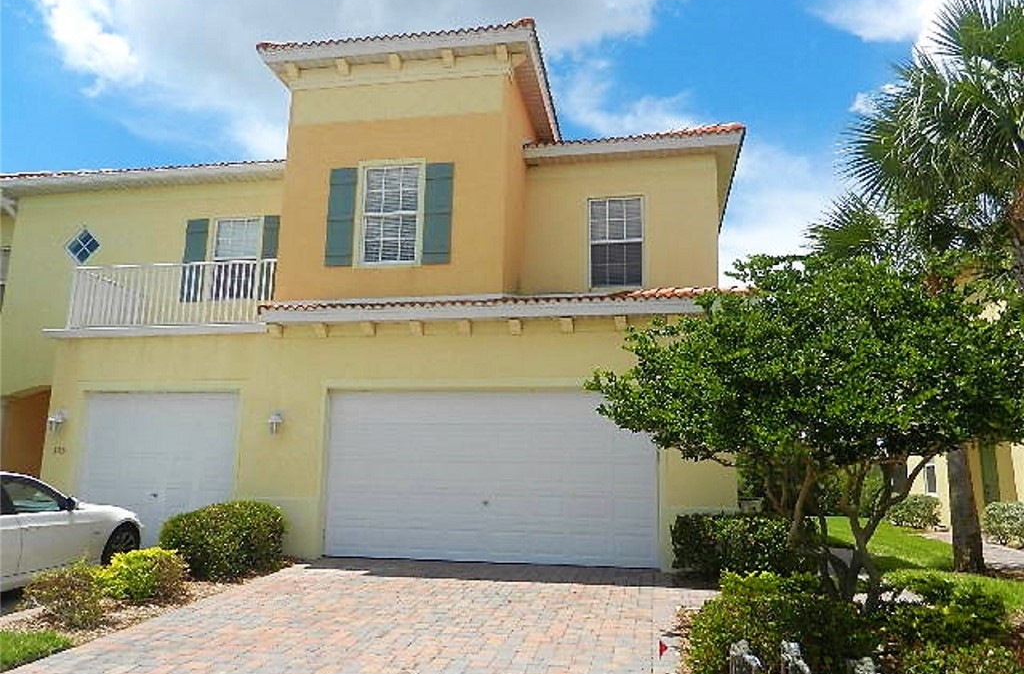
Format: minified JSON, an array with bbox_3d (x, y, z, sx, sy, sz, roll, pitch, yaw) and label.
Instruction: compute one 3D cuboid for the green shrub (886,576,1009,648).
[{"bbox_3d":[3.807,2.405,6.542,0.970,0.500,0.970,-1,-9,10],"label":"green shrub"}]

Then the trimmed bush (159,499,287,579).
[{"bbox_3d":[-3.665,2.565,9.438,1.320,0.940,1.450,-1,-9,10],"label":"trimmed bush"}]

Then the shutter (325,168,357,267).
[{"bbox_3d":[-2.726,-1.902,11.791,0.450,1.630,0.050,-1,-9,11],"label":"shutter"}]

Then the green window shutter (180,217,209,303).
[{"bbox_3d":[-6.079,-1.467,14.177,0.450,1.630,0.050,-1,-9,11],"label":"green window shutter"}]

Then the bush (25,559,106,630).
[{"bbox_3d":[-4.195,2.409,6.967,0.644,0.555,0.644,-1,-9,11],"label":"bush"}]

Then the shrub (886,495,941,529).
[{"bbox_3d":[9.068,3.920,16.625,1.100,0.720,1.200,-1,-9,10],"label":"shrub"}]

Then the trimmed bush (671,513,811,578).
[{"bbox_3d":[2.956,2.715,9.509,1.700,0.800,0.680,-1,-9,11],"label":"trimmed bush"}]

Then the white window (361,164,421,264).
[{"bbox_3d":[-1.881,-1.897,11.449,0.900,1.580,0.100,-1,-9,10],"label":"white window"}]

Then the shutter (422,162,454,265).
[{"bbox_3d":[-1.130,-1.893,11.284,0.450,1.600,0.050,-1,-9,10],"label":"shutter"}]

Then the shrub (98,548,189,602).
[{"bbox_3d":[-4.014,2.601,8.121,0.849,0.504,0.849,-1,-9,11],"label":"shrub"}]

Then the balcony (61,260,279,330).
[{"bbox_3d":[-5.464,-0.558,13.003,3.740,1.060,1.850,-1,-9,11],"label":"balcony"}]

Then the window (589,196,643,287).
[{"bbox_3d":[1.773,-1.598,12.551,0.910,1.590,0.100,-1,-9,10],"label":"window"}]

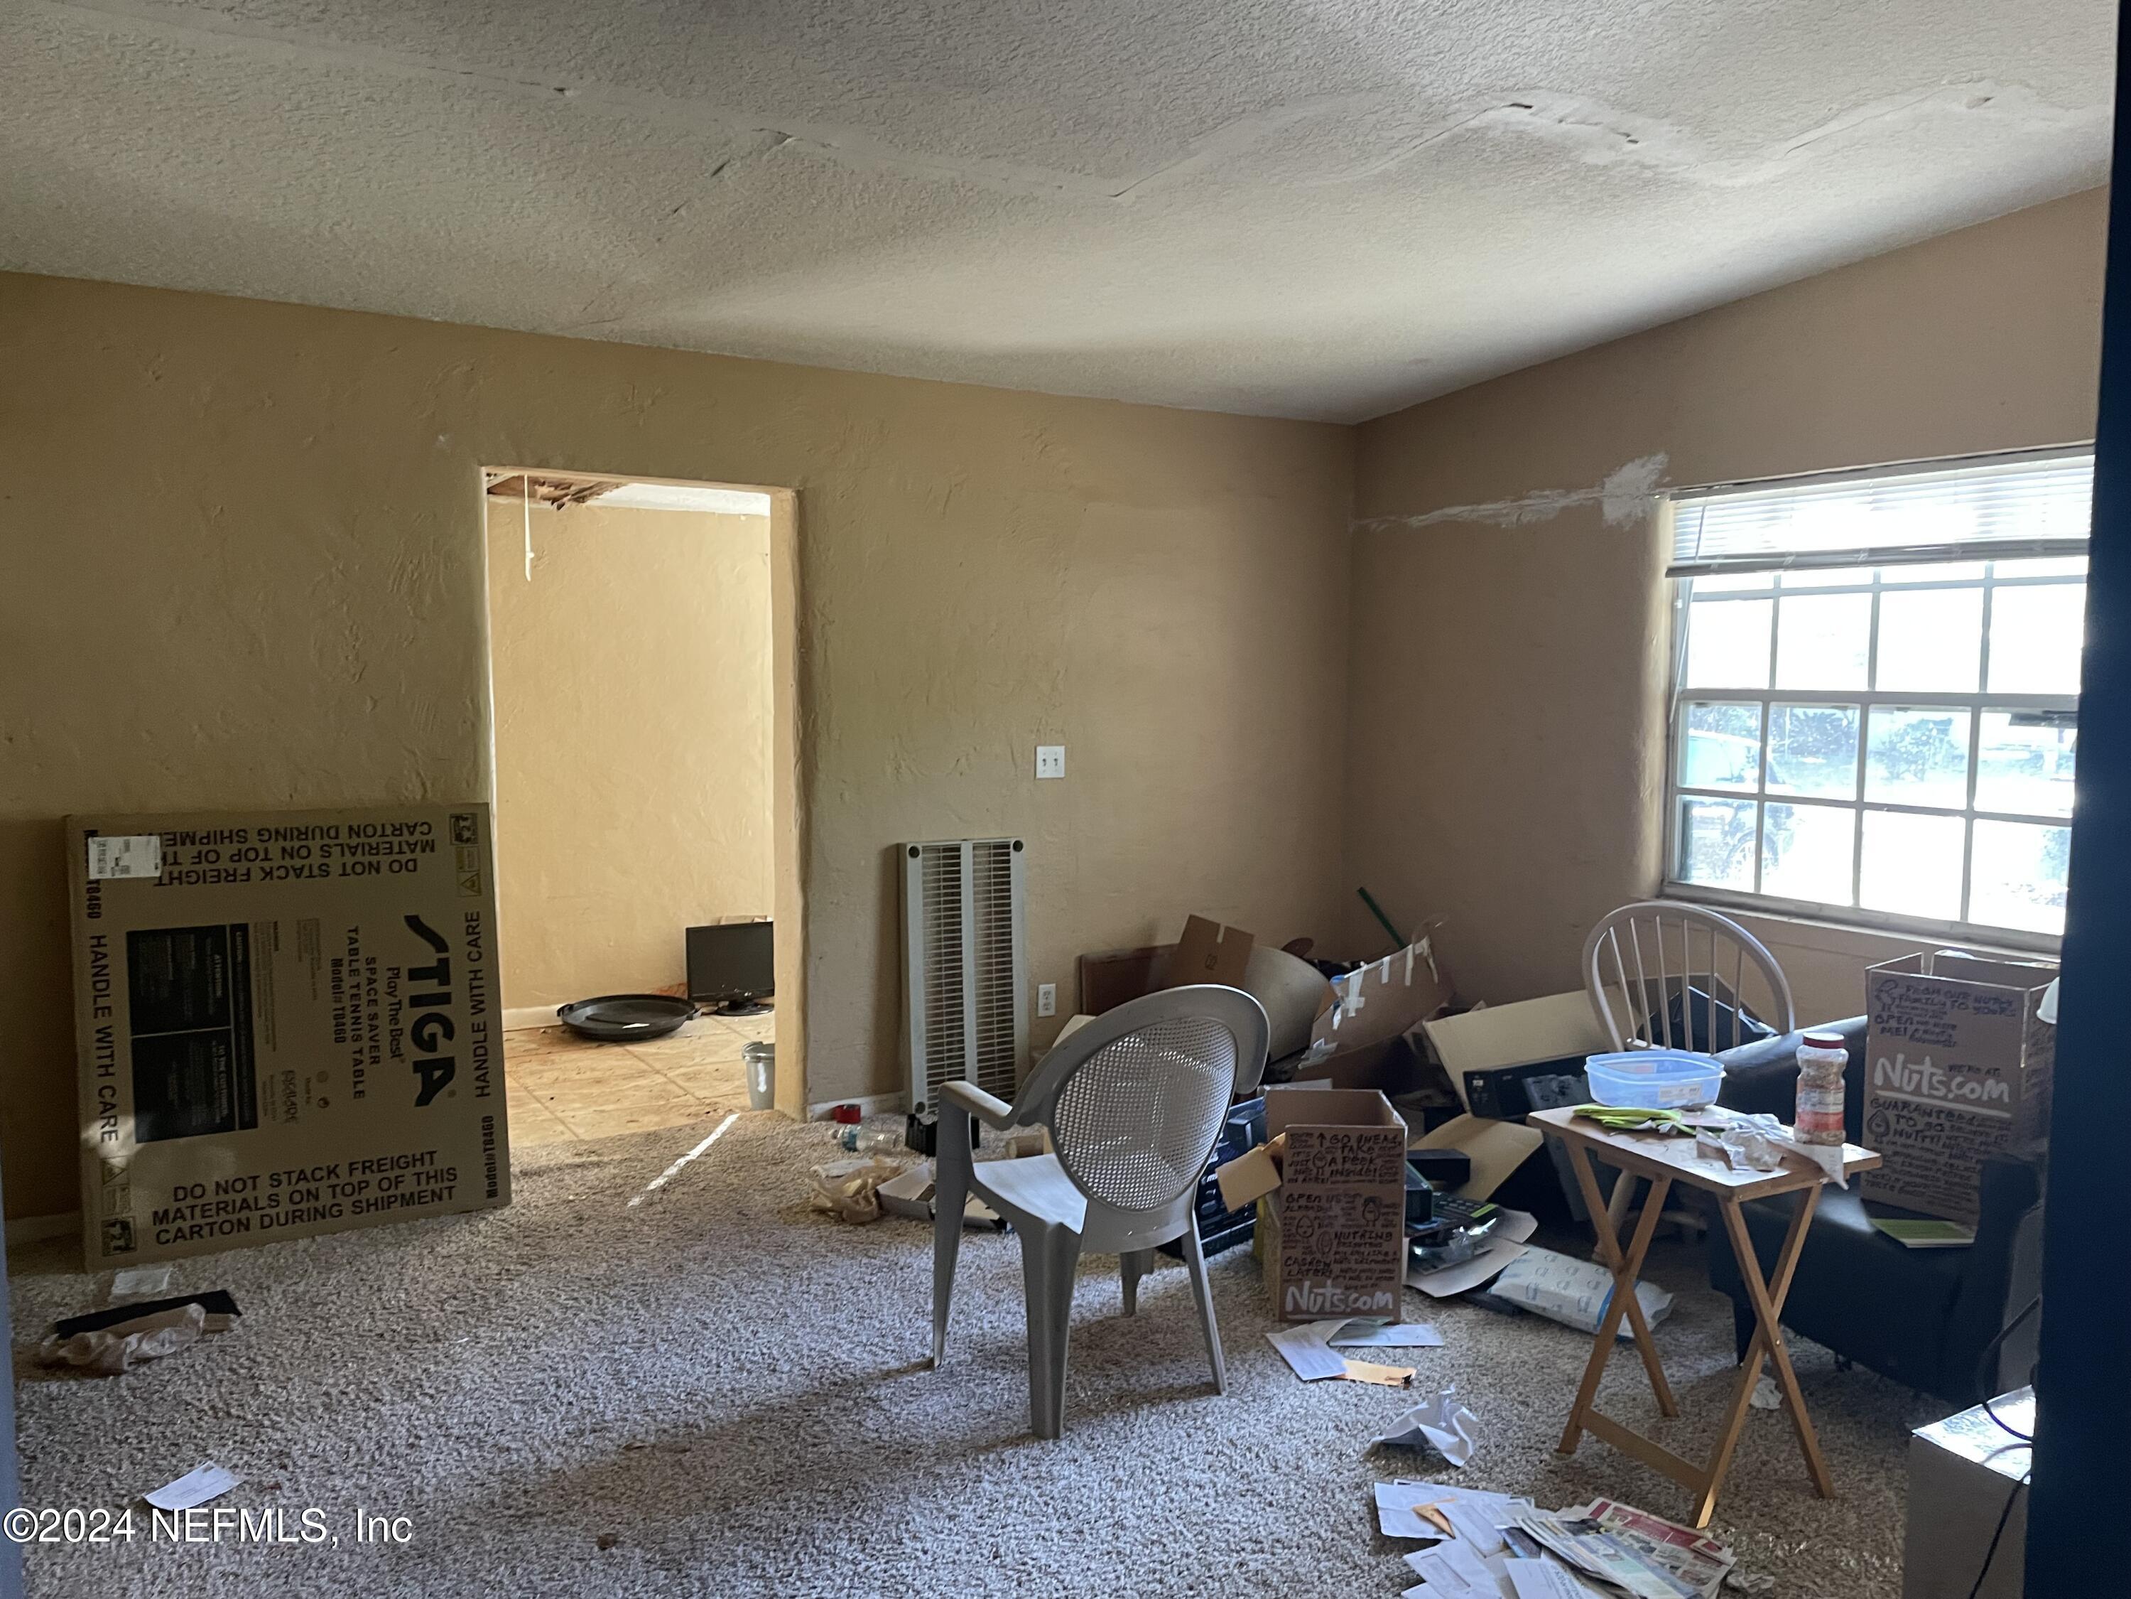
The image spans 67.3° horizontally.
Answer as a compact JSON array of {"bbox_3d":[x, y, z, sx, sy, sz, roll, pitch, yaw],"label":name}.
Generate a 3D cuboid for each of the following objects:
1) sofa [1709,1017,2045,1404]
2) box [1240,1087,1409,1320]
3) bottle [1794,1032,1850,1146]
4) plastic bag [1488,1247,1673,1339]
[{"bbox_3d":[1.904,0.846,3.325,0.790,0.730,0.730,-2,5,-29],"label":"sofa"},{"bbox_3d":[0.629,0.948,3.766,0.275,0.453,0.310,0,5,1],"label":"box"},{"bbox_3d":[1.372,0.520,2.905,0.099,0.186,0.099,-2,6,-26],"label":"bottle"},{"bbox_3d":[1.192,1.127,3.713,0.270,0.100,0.370,-4,6,-43],"label":"plastic bag"}]

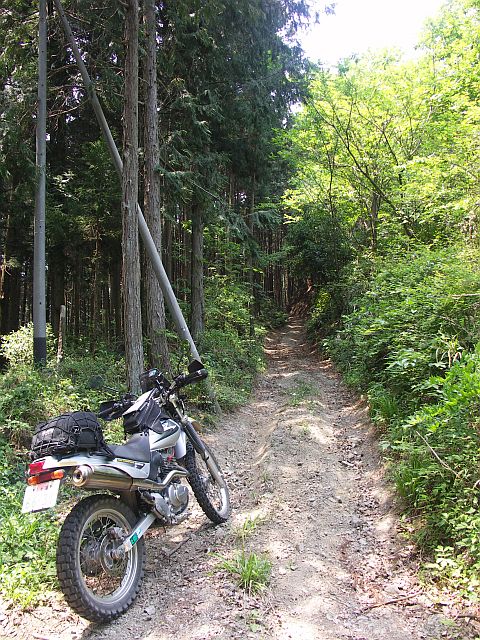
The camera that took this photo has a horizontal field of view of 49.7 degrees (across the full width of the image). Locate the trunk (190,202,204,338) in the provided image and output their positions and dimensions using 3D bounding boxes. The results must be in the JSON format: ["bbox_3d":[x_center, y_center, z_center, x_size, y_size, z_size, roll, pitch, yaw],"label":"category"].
[{"bbox_3d":[-1.060,-1.200,13.000,0.330,3.650,0.330,0,1,0],"label":"trunk"}]

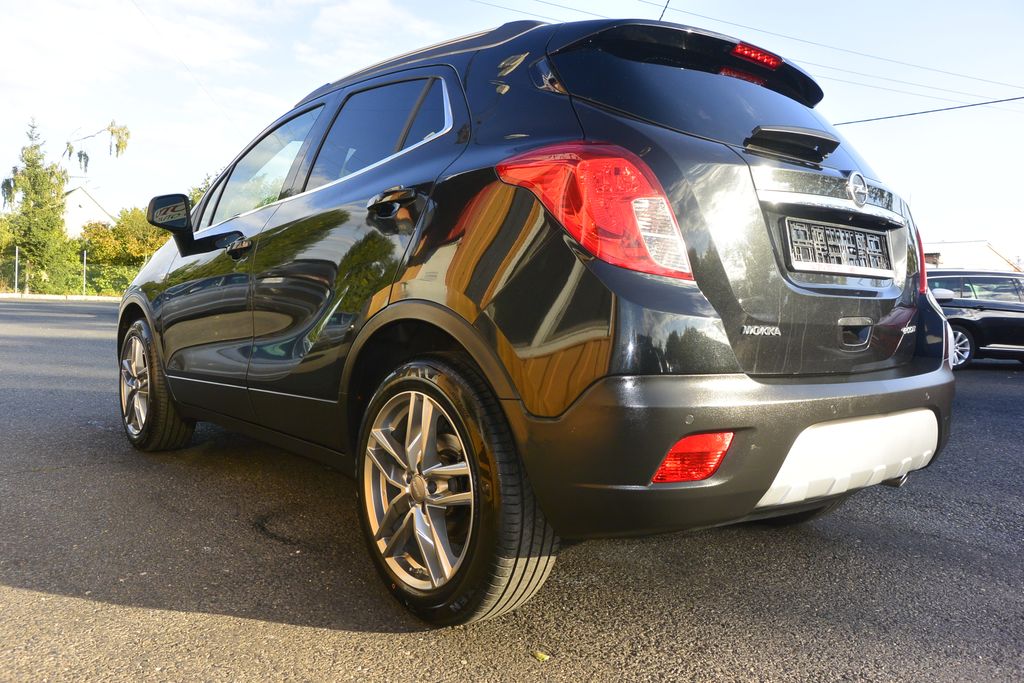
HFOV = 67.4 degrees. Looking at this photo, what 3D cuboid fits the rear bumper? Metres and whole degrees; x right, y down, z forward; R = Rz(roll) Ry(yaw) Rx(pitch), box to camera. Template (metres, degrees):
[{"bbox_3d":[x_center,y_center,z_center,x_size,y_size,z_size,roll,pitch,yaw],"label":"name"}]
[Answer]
[{"bbox_3d":[0.785,0.216,2.068,1.760,0.380,0.470,-1,4,-40],"label":"rear bumper"}]

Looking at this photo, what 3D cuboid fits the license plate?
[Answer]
[{"bbox_3d":[0.857,-0.233,1.971,0.530,0.130,0.030,-1,-6,-40],"label":"license plate"}]

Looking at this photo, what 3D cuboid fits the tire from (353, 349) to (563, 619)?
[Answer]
[{"bbox_3d":[-0.168,0.366,2.025,0.222,0.685,0.685,-1,4,-40],"label":"tire"}]

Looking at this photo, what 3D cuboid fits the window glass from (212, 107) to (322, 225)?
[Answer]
[{"bbox_3d":[-0.965,-0.660,2.964,0.040,0.400,0.820,20,-9,-40],"label":"window glass"}]

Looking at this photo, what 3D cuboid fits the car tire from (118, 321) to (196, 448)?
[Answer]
[{"bbox_3d":[-1.830,0.214,3.960,0.222,0.685,0.685,-1,4,-40],"label":"car tire"}]

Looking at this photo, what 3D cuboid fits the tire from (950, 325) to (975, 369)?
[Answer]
[{"bbox_3d":[6.112,0.090,10.697,0.660,0.660,0.220,1,3,-13],"label":"tire"}]

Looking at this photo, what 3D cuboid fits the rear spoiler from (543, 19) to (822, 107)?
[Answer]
[{"bbox_3d":[0.606,-0.796,2.251,1.160,0.150,0.320,-1,4,-40],"label":"rear spoiler"}]

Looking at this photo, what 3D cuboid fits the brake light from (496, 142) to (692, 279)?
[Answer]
[{"bbox_3d":[0.170,-0.284,1.697,0.280,0.310,0.450,-1,4,-40],"label":"brake light"}]

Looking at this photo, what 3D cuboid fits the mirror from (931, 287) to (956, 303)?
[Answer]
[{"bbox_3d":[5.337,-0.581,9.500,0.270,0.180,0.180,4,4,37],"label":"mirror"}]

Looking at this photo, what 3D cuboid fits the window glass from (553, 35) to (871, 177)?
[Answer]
[{"bbox_3d":[0.696,-0.602,2.151,1.200,0.440,0.140,-1,-36,-40],"label":"window glass"}]

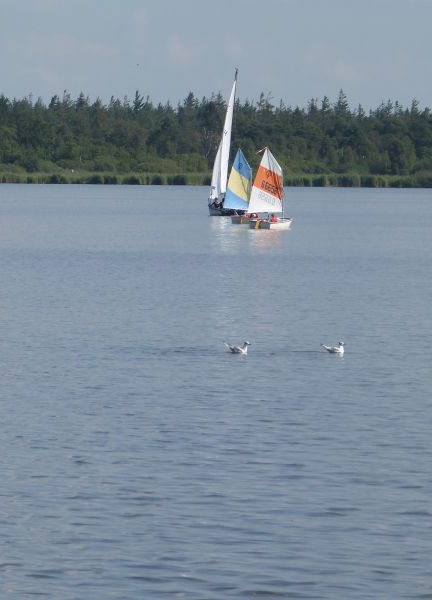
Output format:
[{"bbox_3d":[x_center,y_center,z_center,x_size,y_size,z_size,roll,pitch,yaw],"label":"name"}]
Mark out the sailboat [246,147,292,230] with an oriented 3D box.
[{"bbox_3d":[2.239,-4.519,248.000,1.250,3.340,2.450,1,1,28],"label":"sailboat"}]

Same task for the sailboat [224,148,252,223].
[{"bbox_3d":[1.413,-5.013,270.500,1.250,3.340,2.450,1,1,17],"label":"sailboat"}]

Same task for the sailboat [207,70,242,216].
[{"bbox_3d":[0.605,-8.281,322.000,2.150,7.750,6.400,0,1,8],"label":"sailboat"}]

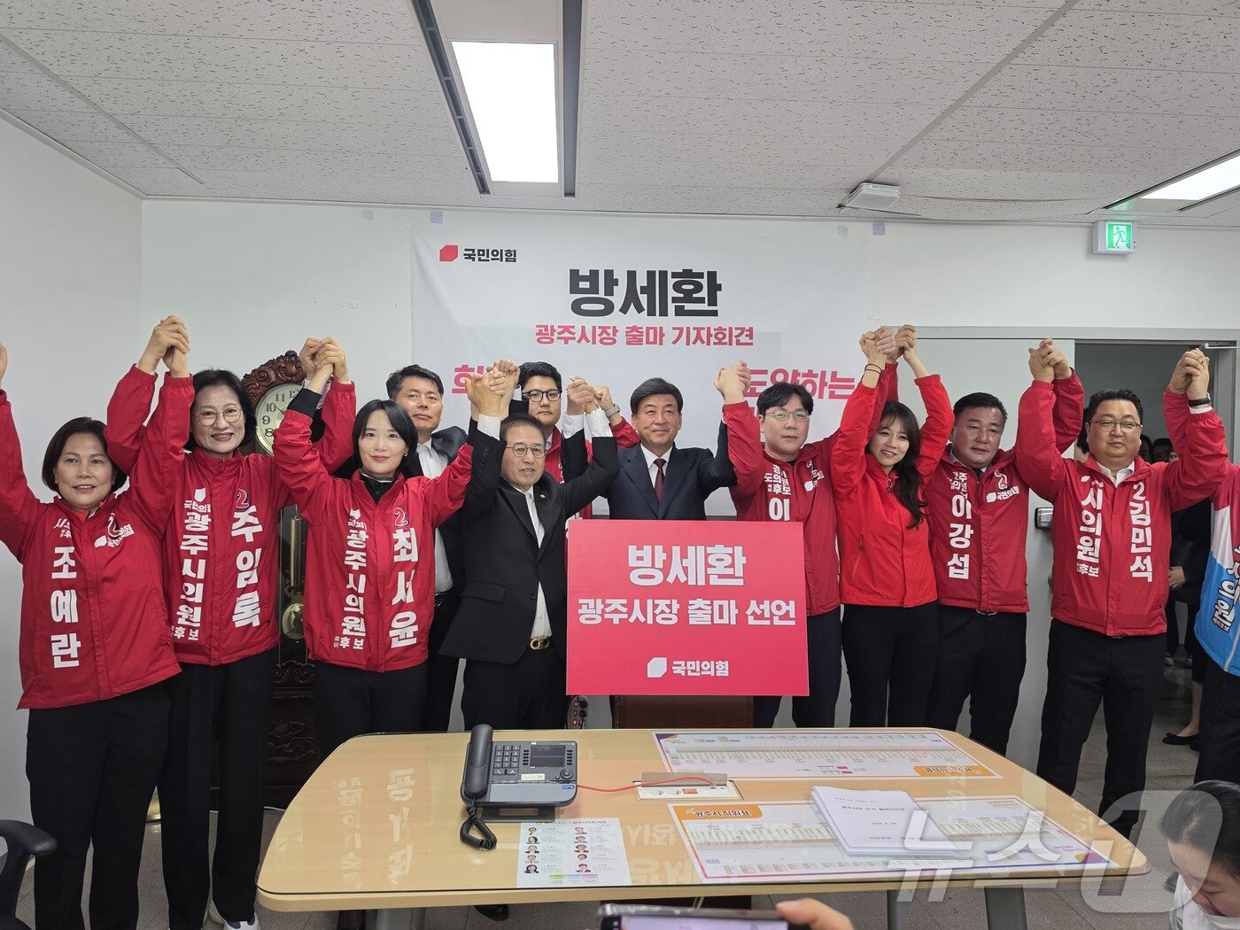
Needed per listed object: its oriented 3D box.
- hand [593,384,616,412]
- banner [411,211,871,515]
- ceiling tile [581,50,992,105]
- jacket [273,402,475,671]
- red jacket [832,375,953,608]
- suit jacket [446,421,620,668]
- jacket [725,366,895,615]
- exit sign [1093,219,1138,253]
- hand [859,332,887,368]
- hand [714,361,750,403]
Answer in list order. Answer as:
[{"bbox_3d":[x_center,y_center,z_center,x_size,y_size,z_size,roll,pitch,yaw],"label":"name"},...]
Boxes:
[{"bbox_3d":[-0.057,-0.237,2.920,0.085,0.100,0.090,0,1,0],"label":"hand"},{"bbox_3d":[0.122,-0.467,3.996,2.220,1.410,0.020,0,1,-4],"label":"banner"},{"bbox_3d":[0.482,-1.180,2.510,1.200,0.018,0.300,1,1,-4],"label":"ceiling tile"},{"bbox_3d":[-0.736,0.211,2.510,0.575,0.785,0.330,0,1,-10],"label":"jacket"},{"bbox_3d":[0.984,0.093,3.000,0.410,0.820,0.310,1,1,6],"label":"red jacket"},{"bbox_3d":[-0.301,0.253,2.740,0.520,0.755,0.330,0,1,-21],"label":"suit jacket"},{"bbox_3d":[0.720,0.096,3.150,0.610,0.920,0.340,1,1,0],"label":"jacket"},{"bbox_3d":[2.391,-1.102,3.980,0.185,0.155,0.055,1,1,-4],"label":"exit sign"},{"bbox_3d":[0.927,-0.423,3.020,0.090,0.125,0.085,1,1,17],"label":"hand"},{"bbox_3d":[0.420,-0.308,3.080,0.125,0.150,0.100,1,1,8],"label":"hand"}]

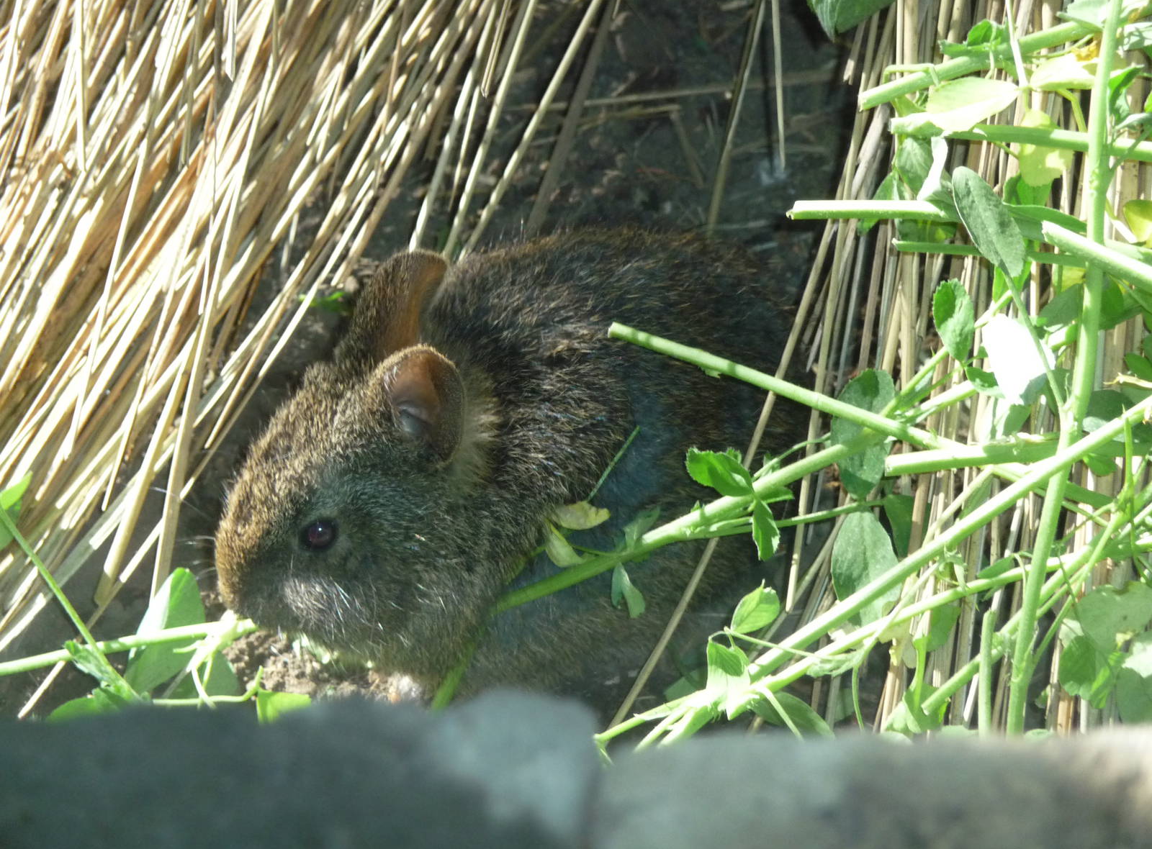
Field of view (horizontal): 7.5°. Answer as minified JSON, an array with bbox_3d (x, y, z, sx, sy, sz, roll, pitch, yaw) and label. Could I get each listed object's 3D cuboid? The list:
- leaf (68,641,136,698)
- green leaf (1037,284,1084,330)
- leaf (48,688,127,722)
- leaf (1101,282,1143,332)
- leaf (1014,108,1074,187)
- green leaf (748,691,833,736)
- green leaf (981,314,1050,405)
[{"bbox_3d":[-0.145,0.075,2.680,0.027,0.007,0.008,37,76,11],"label":"leaf"},{"bbox_3d":[0.150,-0.036,2.720,0.012,0.007,0.017,37,76,11],"label":"green leaf"},{"bbox_3d":[-0.130,0.076,2.330,0.024,0.010,0.012,-21,70,-8],"label":"leaf"},{"bbox_3d":[0.168,-0.037,2.720,0.013,0.007,0.016,11,73,4],"label":"leaf"},{"bbox_3d":[0.146,-0.086,2.740,0.017,0.007,0.025,6,73,2],"label":"leaf"},{"bbox_3d":[0.058,0.078,2.340,0.027,0.010,0.012,28,71,11],"label":"green leaf"},{"bbox_3d":[0.118,-0.017,2.360,0.018,0.010,0.026,-13,70,1],"label":"green leaf"}]

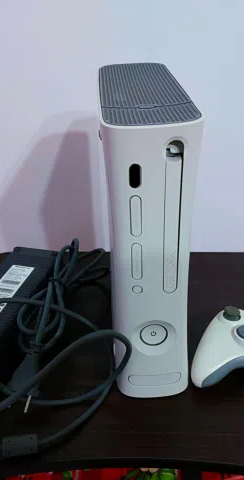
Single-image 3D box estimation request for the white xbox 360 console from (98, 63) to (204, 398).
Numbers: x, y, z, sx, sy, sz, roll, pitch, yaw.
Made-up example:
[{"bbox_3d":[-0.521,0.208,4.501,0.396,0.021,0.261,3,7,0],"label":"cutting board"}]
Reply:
[{"bbox_3d":[0.024,-0.022,0.506,0.082,0.309,0.259,-3,32,-1],"label":"white xbox 360 console"}]

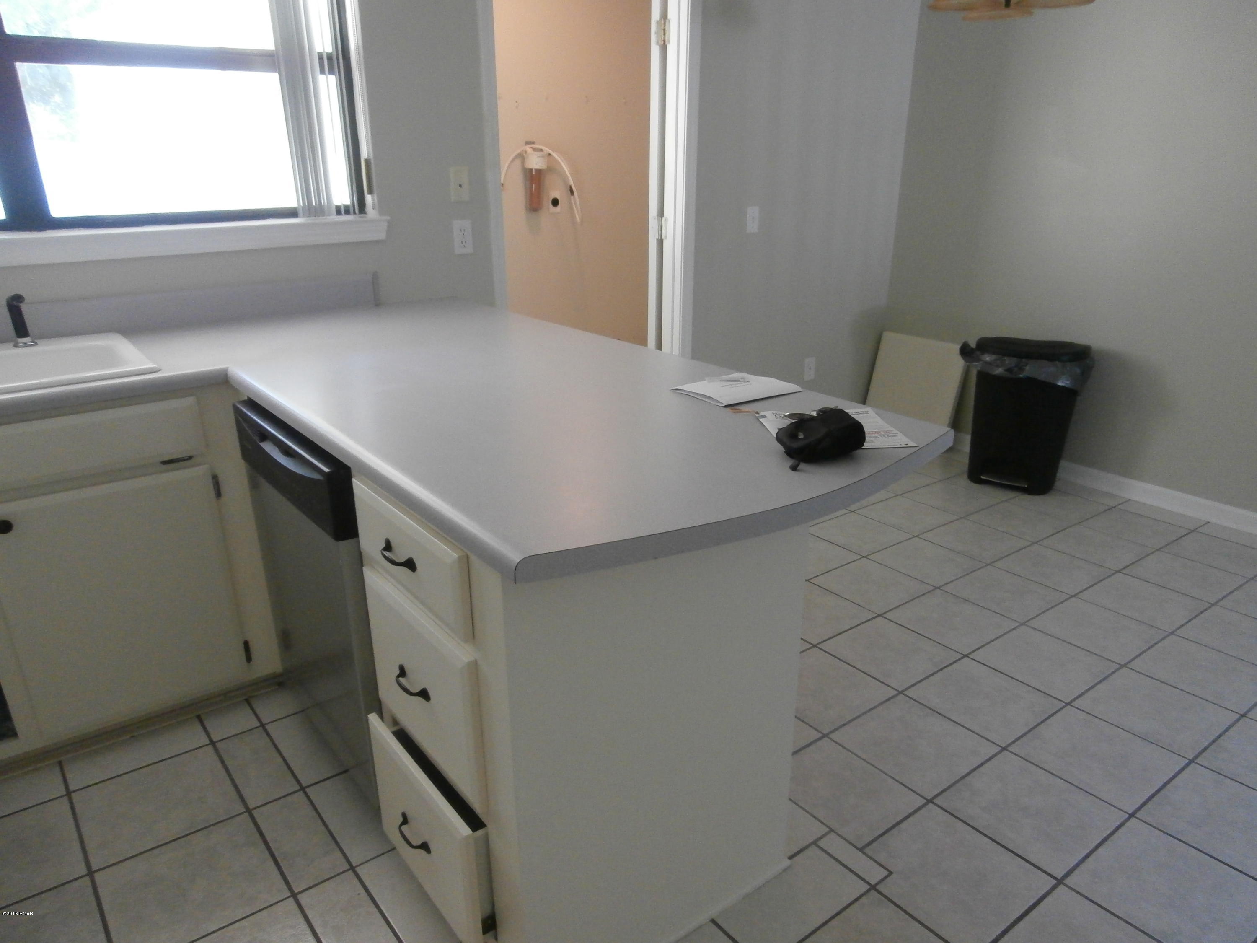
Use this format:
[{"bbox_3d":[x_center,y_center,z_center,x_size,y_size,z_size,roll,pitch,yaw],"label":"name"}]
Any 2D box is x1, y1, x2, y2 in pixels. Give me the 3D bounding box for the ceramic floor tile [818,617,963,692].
[{"bbox_3d":[0.778,0.541,2.603,0.302,0.010,0.302,-14,24,-35],"label":"ceramic floor tile"}]

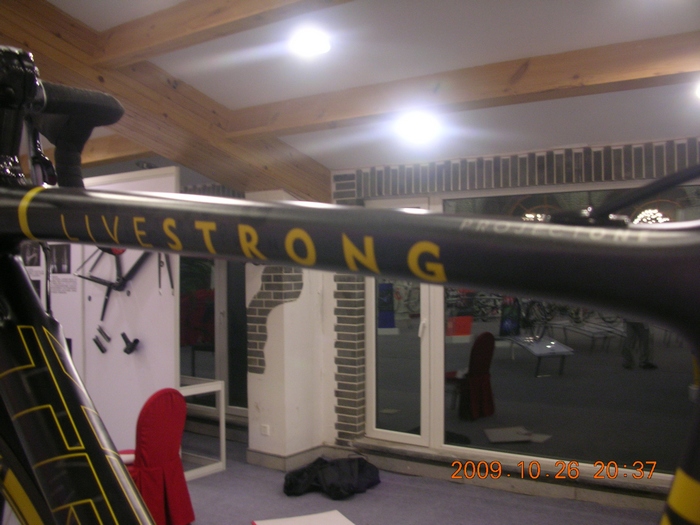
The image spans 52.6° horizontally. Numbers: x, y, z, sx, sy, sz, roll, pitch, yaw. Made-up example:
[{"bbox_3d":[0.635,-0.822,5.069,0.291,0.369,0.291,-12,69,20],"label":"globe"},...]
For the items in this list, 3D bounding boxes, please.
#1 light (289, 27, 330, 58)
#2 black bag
[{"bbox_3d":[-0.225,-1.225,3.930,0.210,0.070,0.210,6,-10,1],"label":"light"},{"bbox_3d":[-0.125,1.640,5.460,0.760,0.220,0.480,0,-1,-7],"label":"black bag"}]

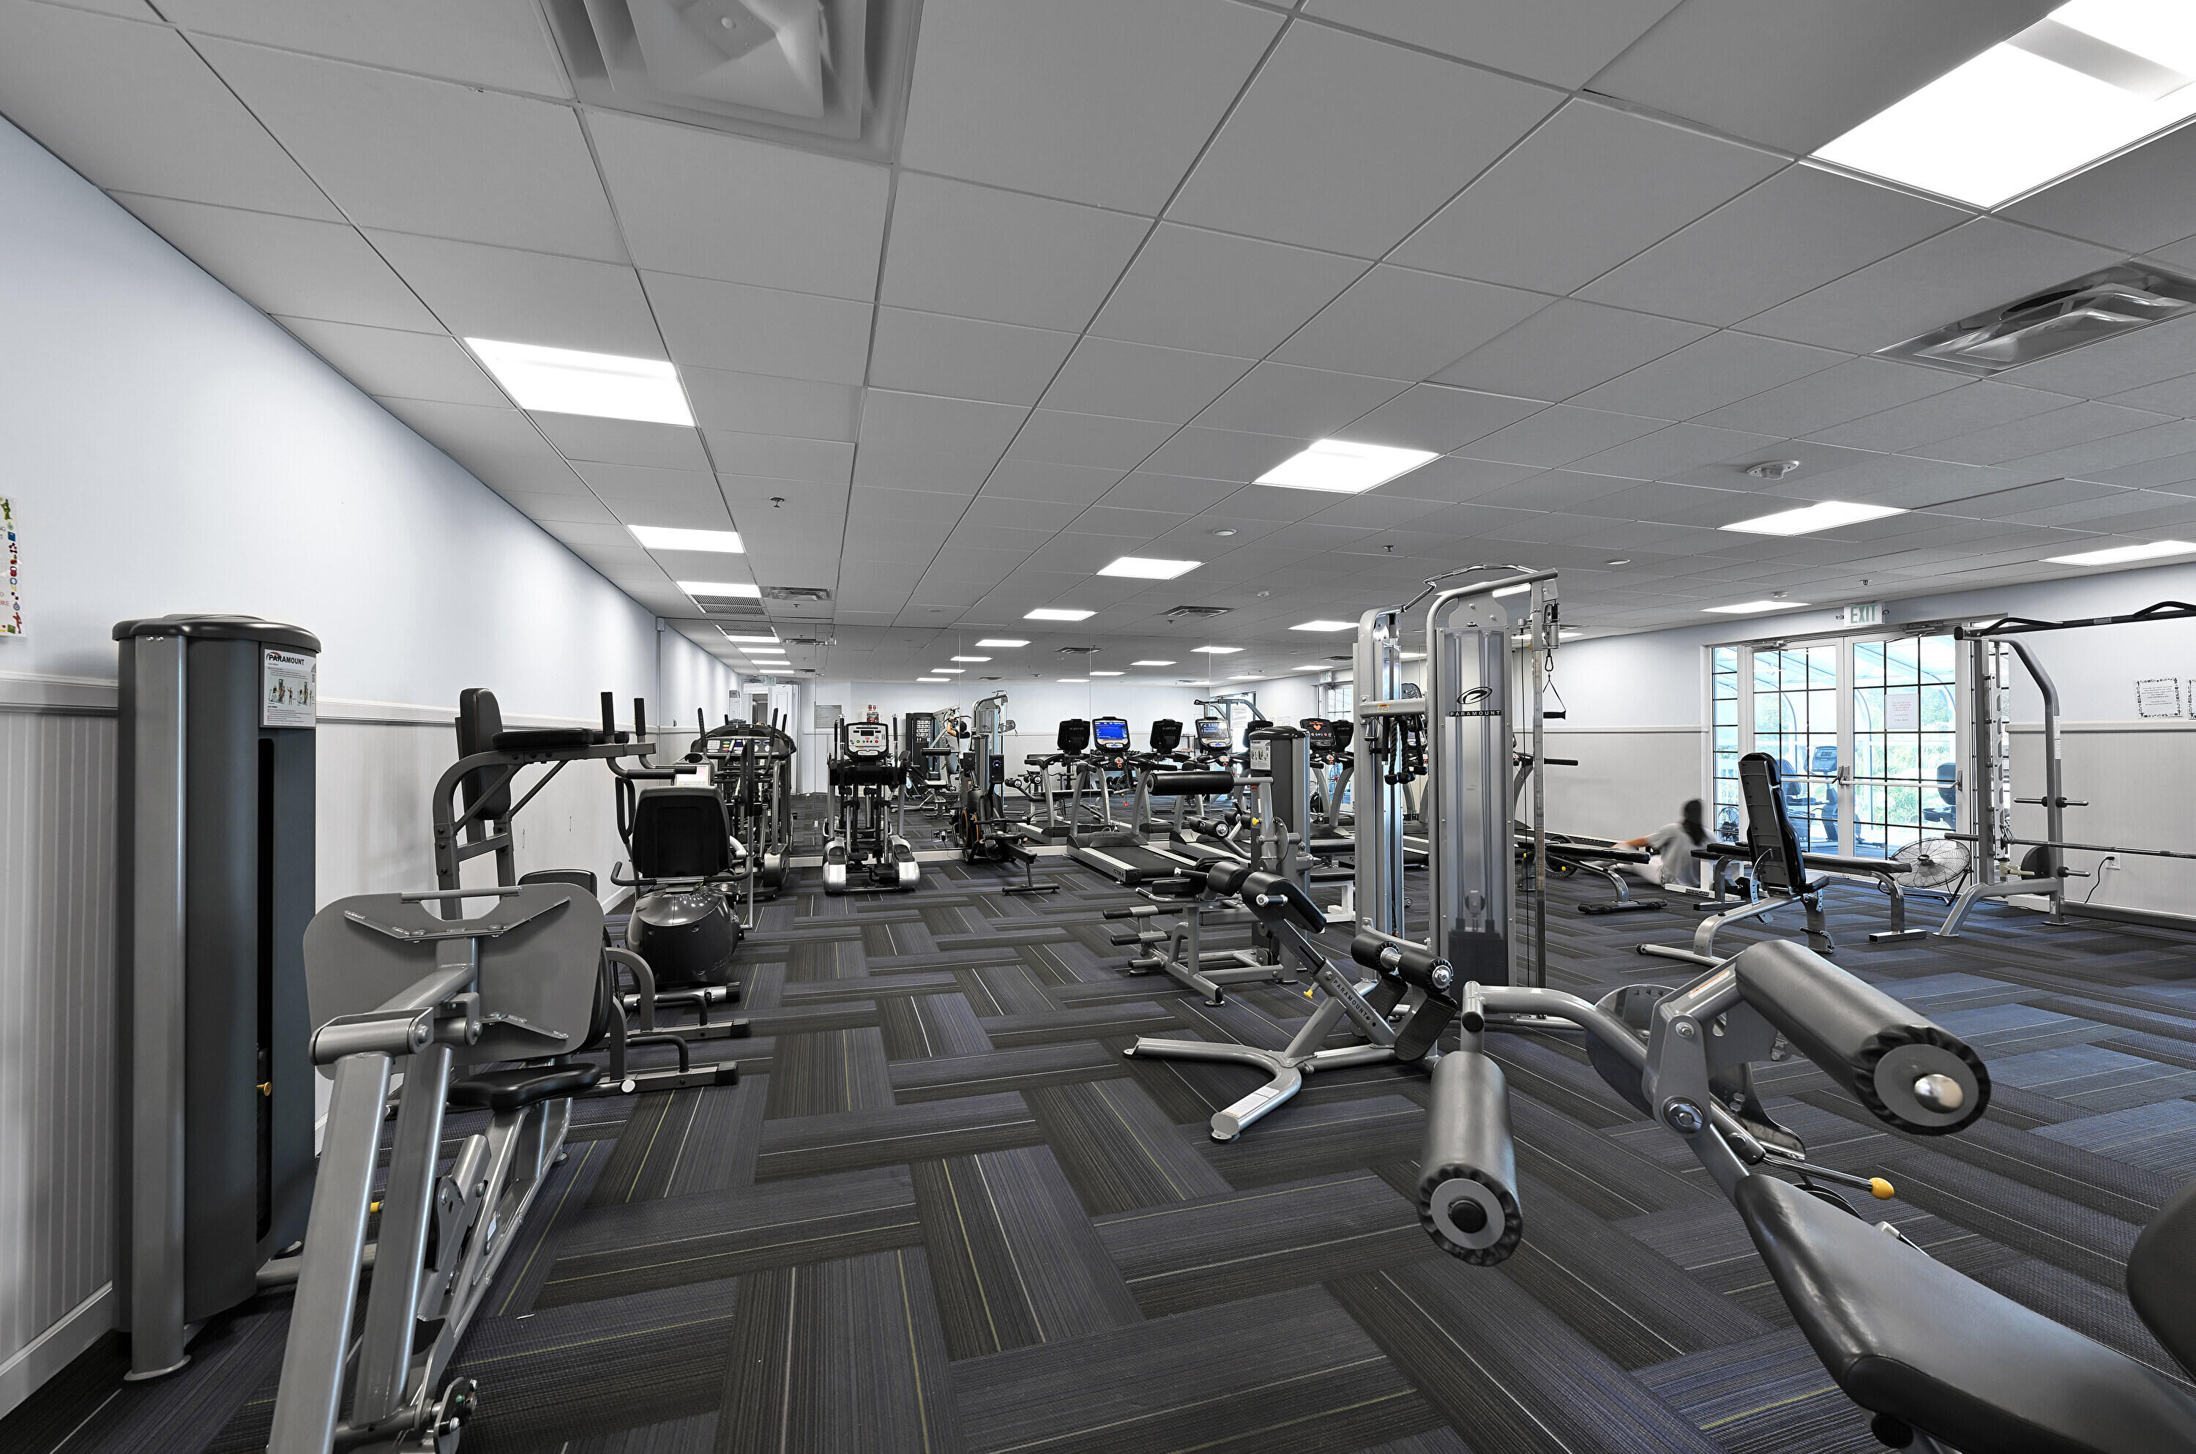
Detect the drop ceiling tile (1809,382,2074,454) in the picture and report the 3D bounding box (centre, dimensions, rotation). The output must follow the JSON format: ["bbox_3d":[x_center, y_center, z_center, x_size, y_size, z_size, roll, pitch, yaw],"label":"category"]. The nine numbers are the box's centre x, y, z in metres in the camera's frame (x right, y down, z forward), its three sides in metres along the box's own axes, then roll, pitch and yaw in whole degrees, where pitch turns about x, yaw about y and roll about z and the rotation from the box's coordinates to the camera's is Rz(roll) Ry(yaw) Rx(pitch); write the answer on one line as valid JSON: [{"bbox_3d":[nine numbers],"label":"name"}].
[{"bbox_3d":[3.245,-1.201,3.325,0.603,0.020,0.603,0,0,-18],"label":"drop ceiling tile"}]

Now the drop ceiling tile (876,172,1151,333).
[{"bbox_3d":[-0.240,-1.209,2.220,0.600,0.020,0.600,0,-1,-18],"label":"drop ceiling tile"}]

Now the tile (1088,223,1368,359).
[{"bbox_3d":[0.340,-1.202,2.396,0.603,0.020,0.603,0,0,-18],"label":"tile"}]

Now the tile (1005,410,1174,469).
[{"bbox_3d":[-0.032,-1.194,3.558,0.603,0.020,0.603,0,0,-18],"label":"tile"}]

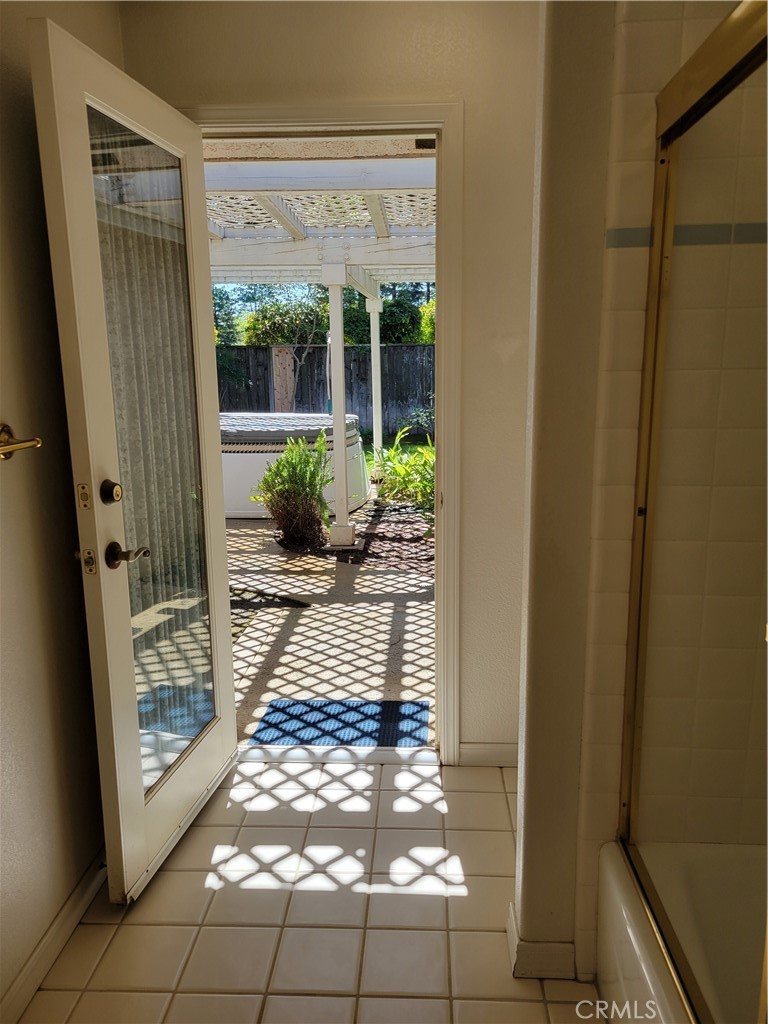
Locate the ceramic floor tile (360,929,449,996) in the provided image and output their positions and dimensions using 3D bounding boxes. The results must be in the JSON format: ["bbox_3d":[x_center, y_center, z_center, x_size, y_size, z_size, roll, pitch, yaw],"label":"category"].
[{"bbox_3d":[0.051,1.052,1.791,0.197,0.010,0.197,-1,12,3],"label":"ceramic floor tile"}]

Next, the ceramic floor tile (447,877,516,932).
[{"bbox_3d":[0.264,0.999,1.955,0.198,0.010,0.198,0,12,3],"label":"ceramic floor tile"}]

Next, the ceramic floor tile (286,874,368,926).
[{"bbox_3d":[-0.142,1.013,2.002,0.197,0.010,0.197,-1,12,3],"label":"ceramic floor tile"}]

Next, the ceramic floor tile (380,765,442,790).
[{"bbox_3d":[0.092,0.893,2.570,0.197,0.010,0.151,-1,12,3],"label":"ceramic floor tile"}]

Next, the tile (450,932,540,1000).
[{"bbox_3d":[0.255,1.051,1.780,0.197,0.010,0.197,-1,12,3],"label":"tile"}]

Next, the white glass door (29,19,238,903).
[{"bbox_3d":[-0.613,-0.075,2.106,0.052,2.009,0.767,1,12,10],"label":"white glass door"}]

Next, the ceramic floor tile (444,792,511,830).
[{"bbox_3d":[0.285,0.924,2.369,0.199,0.010,0.199,0,11,3],"label":"ceramic floor tile"}]

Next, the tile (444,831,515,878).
[{"bbox_3d":[0.274,0.959,2.153,0.198,0.010,0.198,0,12,3],"label":"tile"}]

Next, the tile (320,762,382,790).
[{"bbox_3d":[-0.112,0.895,2.581,0.197,0.010,0.151,-1,12,3],"label":"tile"}]

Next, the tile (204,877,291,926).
[{"bbox_3d":[-0.347,1.015,2.014,0.197,0.010,0.197,-1,12,3],"label":"tile"}]

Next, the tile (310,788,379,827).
[{"bbox_3d":[-0.119,0.919,2.372,0.198,0.010,0.198,0,12,3],"label":"tile"}]

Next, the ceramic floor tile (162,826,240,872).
[{"bbox_3d":[-0.535,0.967,2.209,0.199,0.010,0.199,0,11,3],"label":"ceramic floor tile"}]

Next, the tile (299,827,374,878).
[{"bbox_3d":[-0.131,0.965,2.187,0.199,0.010,0.199,0,11,3],"label":"tile"}]

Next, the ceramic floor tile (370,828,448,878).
[{"bbox_3d":[0.072,0.964,2.176,0.199,0.010,0.199,0,11,3],"label":"ceramic floor tile"}]

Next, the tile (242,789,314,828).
[{"bbox_3d":[-0.322,0.928,2.401,0.199,0.010,0.199,0,11,3],"label":"tile"}]

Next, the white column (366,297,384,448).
[{"bbox_3d":[-0.080,-1.377,8.809,0.180,2.051,0.180,-1,12,3],"label":"white column"}]

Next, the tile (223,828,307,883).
[{"bbox_3d":[-0.331,0.960,2.185,0.198,0.010,0.198,0,12,3],"label":"tile"}]

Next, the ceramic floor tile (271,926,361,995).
[{"bbox_3d":[-0.152,1.041,1.781,0.199,0.010,0.199,0,11,3],"label":"ceramic floor tile"}]

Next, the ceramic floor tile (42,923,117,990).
[{"bbox_3d":[-0.710,1.045,1.810,0.103,0.010,0.199,0,11,3],"label":"ceramic floor tile"}]

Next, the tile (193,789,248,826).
[{"bbox_3d":[-0.523,0.920,2.393,0.198,0.010,0.198,0,12,3],"label":"tile"}]

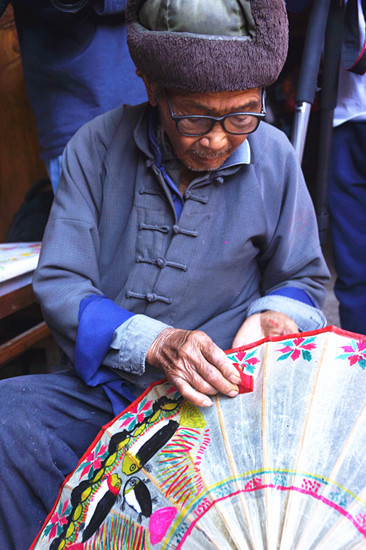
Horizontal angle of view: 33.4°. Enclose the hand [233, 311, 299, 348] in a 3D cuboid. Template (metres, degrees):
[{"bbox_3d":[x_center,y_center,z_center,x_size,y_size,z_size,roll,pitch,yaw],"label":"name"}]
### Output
[{"bbox_3d":[0.109,0.096,0.870,0.095,0.085,0.140,10,21,28],"label":"hand"}]

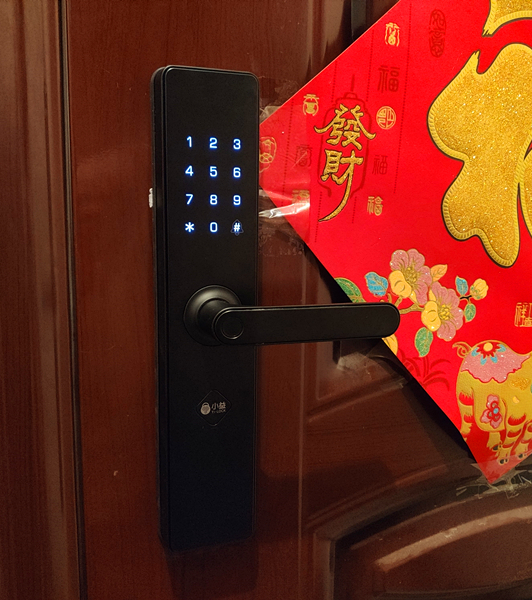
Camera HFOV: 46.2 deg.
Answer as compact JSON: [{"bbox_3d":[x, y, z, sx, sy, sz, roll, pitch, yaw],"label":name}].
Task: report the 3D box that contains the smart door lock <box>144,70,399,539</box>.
[{"bbox_3d":[0.007,0.013,0.428,0.151,0.322,0.073,-3,10,-22],"label":"smart door lock"}]

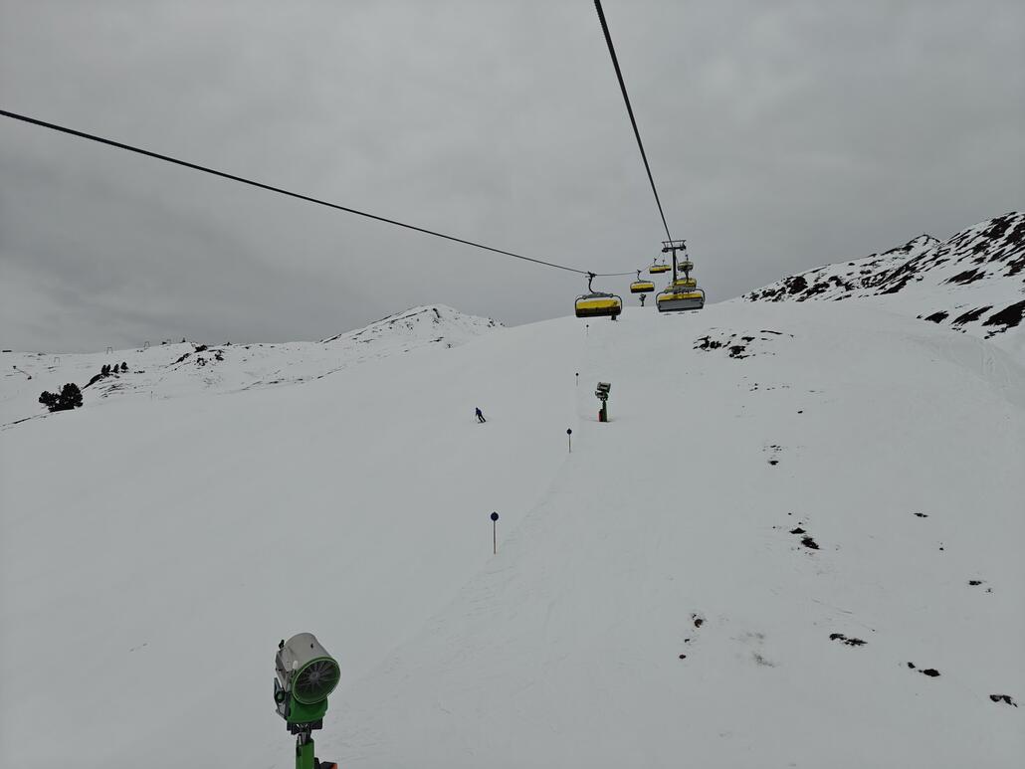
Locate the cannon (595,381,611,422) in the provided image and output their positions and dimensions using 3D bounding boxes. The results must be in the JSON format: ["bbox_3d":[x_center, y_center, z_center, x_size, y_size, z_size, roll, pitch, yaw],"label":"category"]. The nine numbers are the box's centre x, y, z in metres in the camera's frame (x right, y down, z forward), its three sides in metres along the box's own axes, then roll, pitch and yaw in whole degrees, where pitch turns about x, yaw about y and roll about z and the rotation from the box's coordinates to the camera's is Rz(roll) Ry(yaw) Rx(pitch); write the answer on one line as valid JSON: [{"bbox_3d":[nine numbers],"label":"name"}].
[{"bbox_3d":[9.357,1.790,70.000,1.600,4.150,1.300,0,-4,-18],"label":"cannon"}]

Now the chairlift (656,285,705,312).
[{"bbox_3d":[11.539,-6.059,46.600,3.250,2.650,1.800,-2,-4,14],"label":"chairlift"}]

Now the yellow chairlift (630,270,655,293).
[{"bbox_3d":[17.460,-13.845,91.300,3.250,3.200,1.800,-2,-4,14],"label":"yellow chairlift"}]

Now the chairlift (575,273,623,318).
[{"bbox_3d":[6.034,-6.151,47.200,3.250,3.200,1.800,-2,-4,14],"label":"chairlift"}]

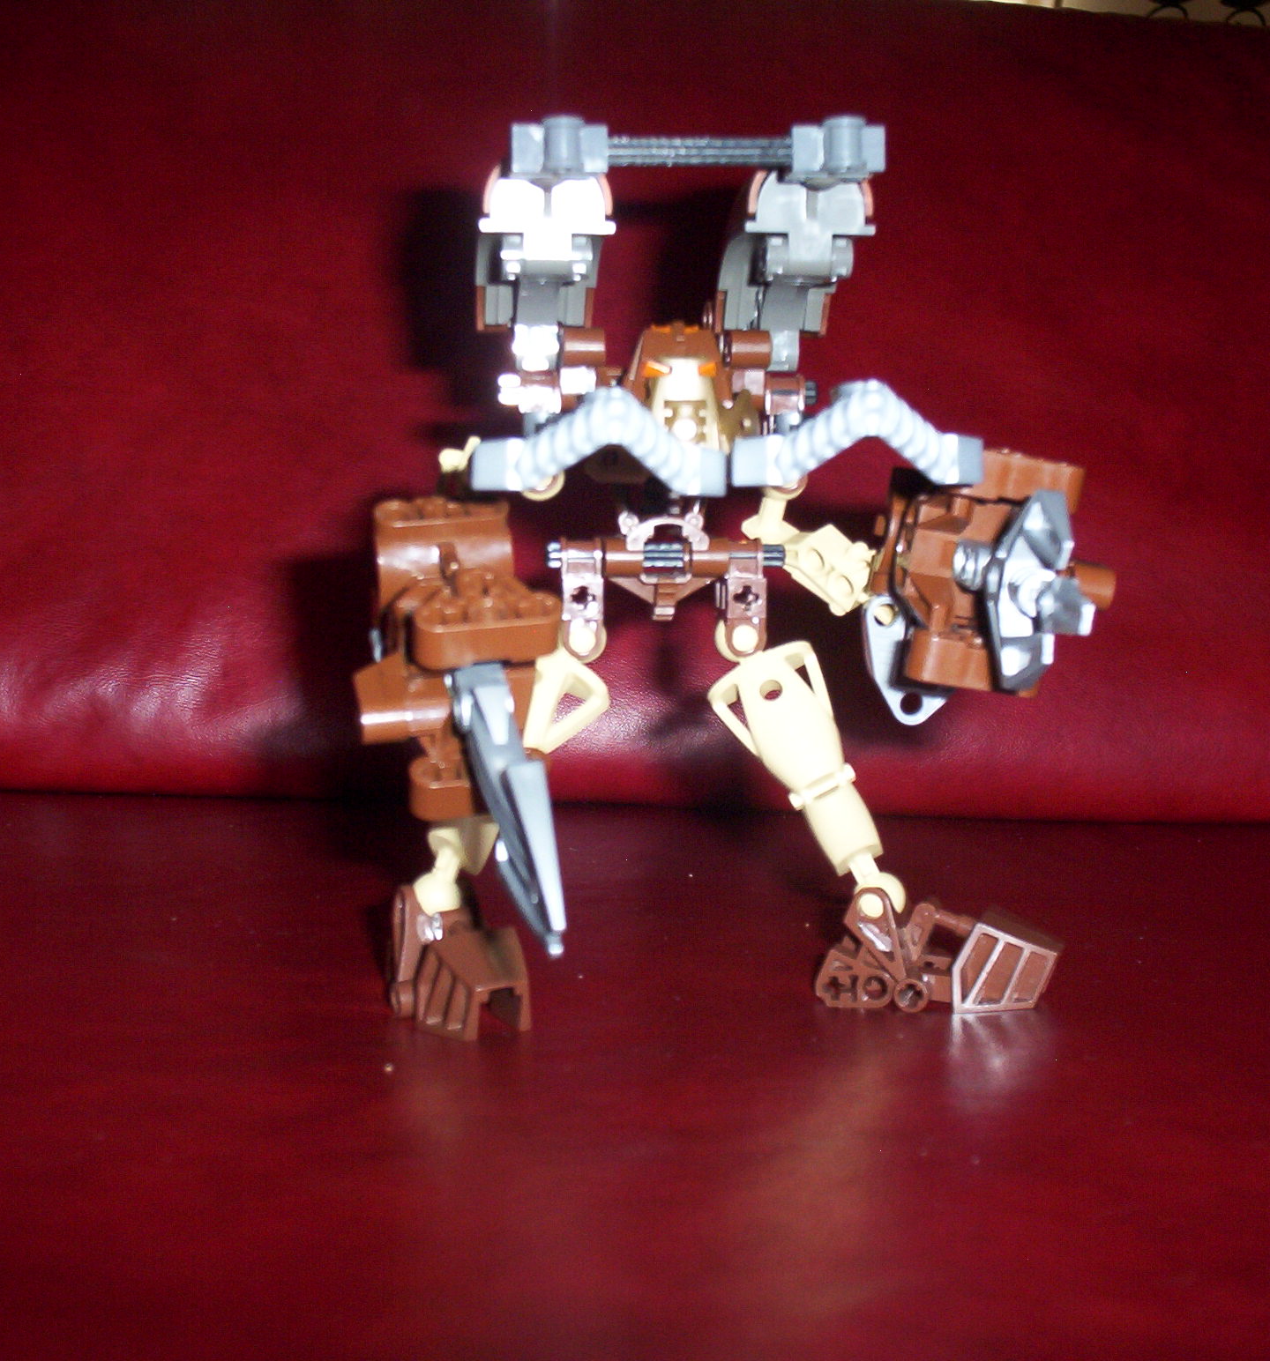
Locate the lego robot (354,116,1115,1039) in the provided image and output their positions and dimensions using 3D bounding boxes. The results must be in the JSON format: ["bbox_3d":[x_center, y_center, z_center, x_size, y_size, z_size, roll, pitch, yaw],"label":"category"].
[{"bbox_3d":[0.018,-0.015,0.340,0.135,0.166,0.107,0,7,-3],"label":"lego robot"}]

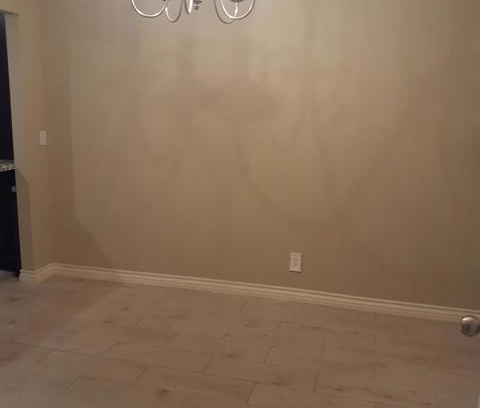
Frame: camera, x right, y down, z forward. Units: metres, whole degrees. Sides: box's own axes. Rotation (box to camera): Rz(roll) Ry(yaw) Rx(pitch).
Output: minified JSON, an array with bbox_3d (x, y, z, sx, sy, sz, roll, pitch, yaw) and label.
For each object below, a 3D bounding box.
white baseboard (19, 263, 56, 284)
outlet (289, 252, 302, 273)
[{"bbox_3d":[-1.671,0.566,4.143,0.135,0.107,0.280,4,12,14],"label":"white baseboard"},{"bbox_3d":[0.413,0.433,3.718,0.078,0.130,0.016,4,12,14],"label":"outlet"}]

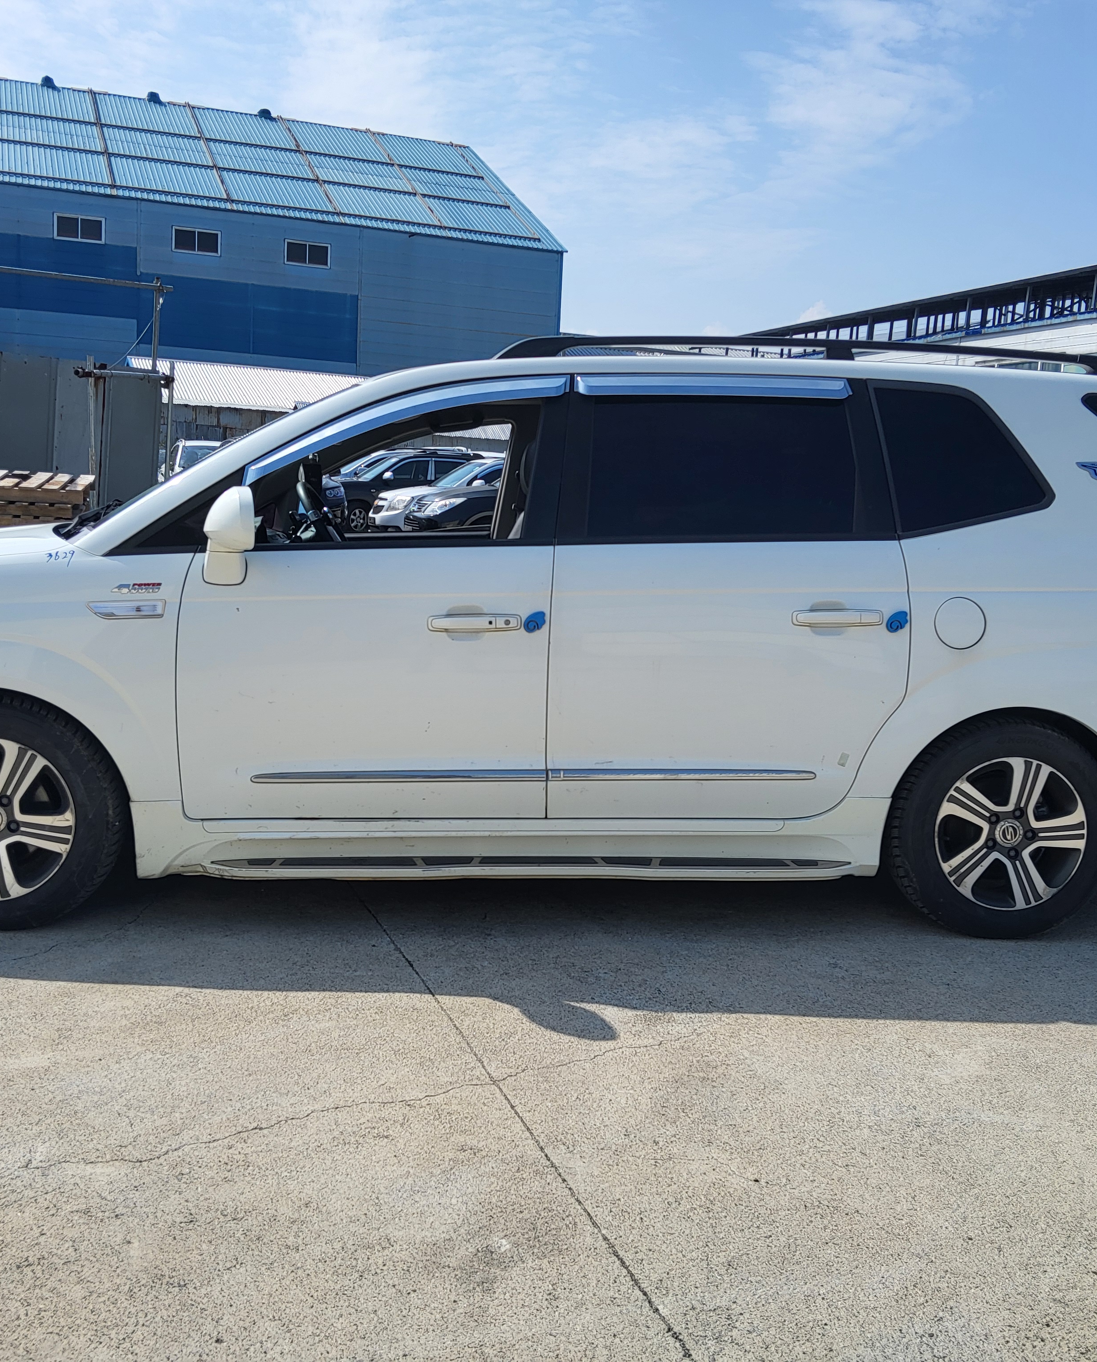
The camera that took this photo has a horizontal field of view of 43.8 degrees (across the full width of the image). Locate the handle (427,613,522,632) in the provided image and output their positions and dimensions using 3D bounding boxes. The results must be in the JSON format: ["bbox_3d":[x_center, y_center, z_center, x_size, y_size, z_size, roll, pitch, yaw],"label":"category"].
[{"bbox_3d":[-0.207,-0.163,3.859,0.266,0.055,0.050,1,8,-6],"label":"handle"}]

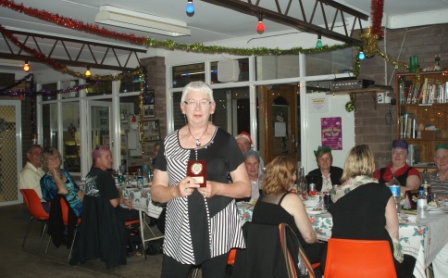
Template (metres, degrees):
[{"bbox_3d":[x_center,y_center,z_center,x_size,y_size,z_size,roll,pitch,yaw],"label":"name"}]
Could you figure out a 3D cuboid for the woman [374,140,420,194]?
[{"bbox_3d":[1.505,0.656,4.693,0.570,1.290,0.750,-1,1,28],"label":"woman"}]

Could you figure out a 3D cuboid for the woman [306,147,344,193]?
[{"bbox_3d":[0.940,0.683,5.188,0.500,1.250,0.750,-1,1,25],"label":"woman"}]

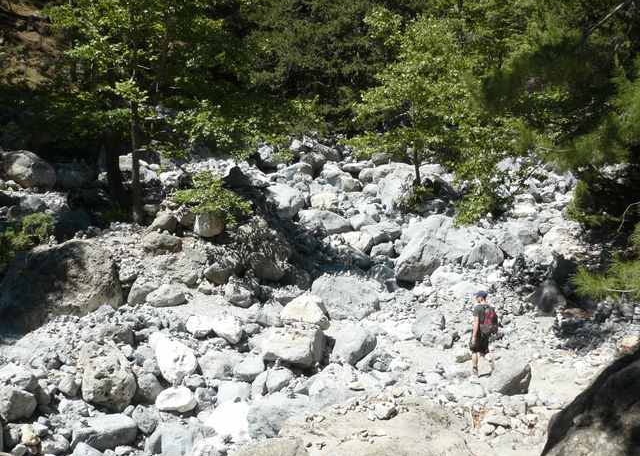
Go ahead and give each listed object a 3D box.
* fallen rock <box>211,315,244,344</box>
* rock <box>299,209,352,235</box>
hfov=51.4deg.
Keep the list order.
[{"bbox_3d":[-2.085,2.287,15.000,0.766,0.576,0.651,-1,6,-8],"label":"fallen rock"},{"bbox_3d":[0.207,-0.244,25.000,2.028,0.865,1.521,0,6,0],"label":"rock"}]

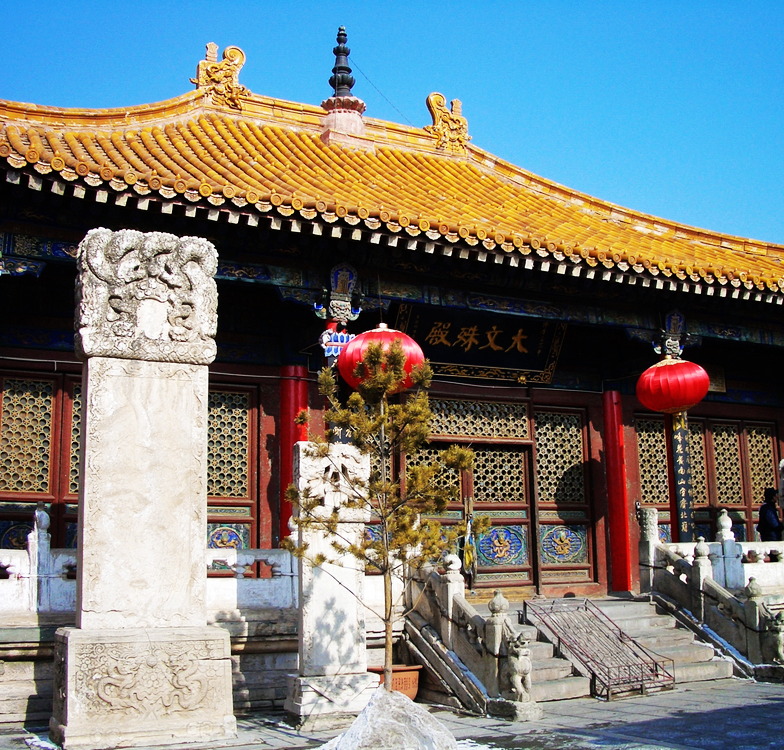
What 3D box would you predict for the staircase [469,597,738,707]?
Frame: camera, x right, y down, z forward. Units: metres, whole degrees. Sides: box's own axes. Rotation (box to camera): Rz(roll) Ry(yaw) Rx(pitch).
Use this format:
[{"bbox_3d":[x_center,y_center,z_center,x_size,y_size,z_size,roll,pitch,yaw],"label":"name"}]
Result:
[{"bbox_3d":[2.131,3.242,12.028,3.510,0.959,1.620,4,-13,-26],"label":"staircase"}]

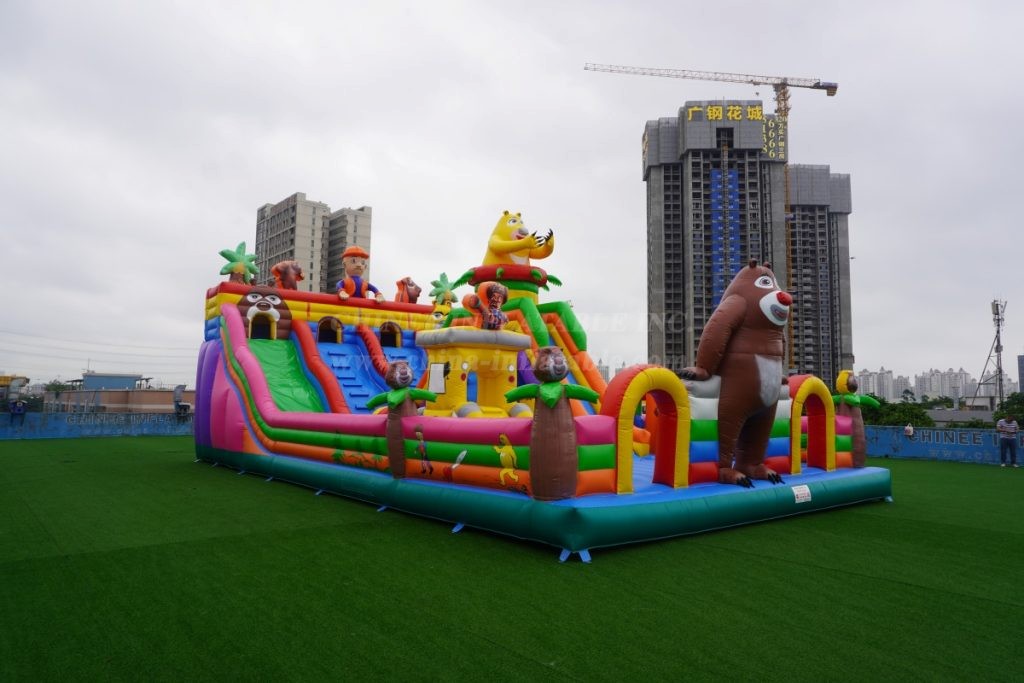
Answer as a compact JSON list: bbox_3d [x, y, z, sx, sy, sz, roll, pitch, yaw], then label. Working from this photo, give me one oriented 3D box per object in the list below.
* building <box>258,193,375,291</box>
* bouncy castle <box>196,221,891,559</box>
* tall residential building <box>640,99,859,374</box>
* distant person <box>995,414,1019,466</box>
[{"bbox_3d":[-59.295,-6.066,200.241,22.570,65.371,28.675,5,-7,-41],"label":"building"},{"bbox_3d":[-1.306,0.094,19.076,9.000,7.200,18.100,4,-6,-38],"label":"bouncy castle"},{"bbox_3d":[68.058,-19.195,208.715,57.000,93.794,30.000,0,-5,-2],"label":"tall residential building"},{"bbox_3d":[15.918,3.193,22.002,0.520,1.650,0.360,-4,-7,39],"label":"distant person"}]

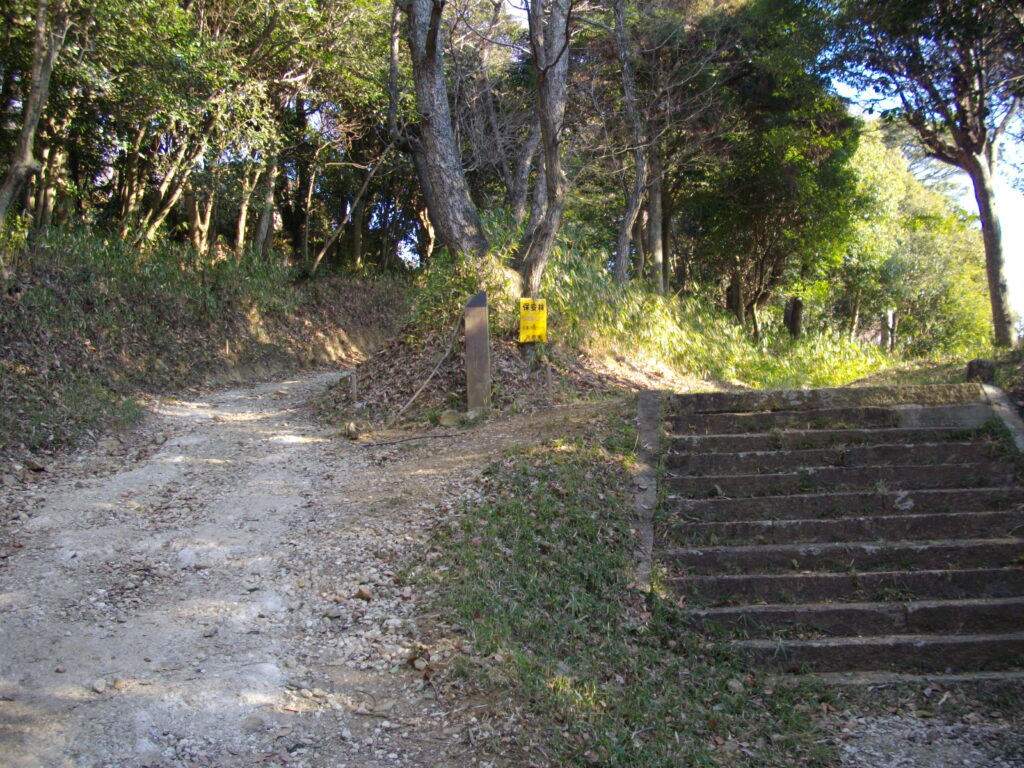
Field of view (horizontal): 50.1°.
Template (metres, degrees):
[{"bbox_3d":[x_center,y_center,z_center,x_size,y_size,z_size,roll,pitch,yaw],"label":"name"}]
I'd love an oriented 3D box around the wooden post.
[{"bbox_3d":[-0.282,-0.278,9.080,0.170,0.970,0.165,-2,-2,6],"label":"wooden post"}]

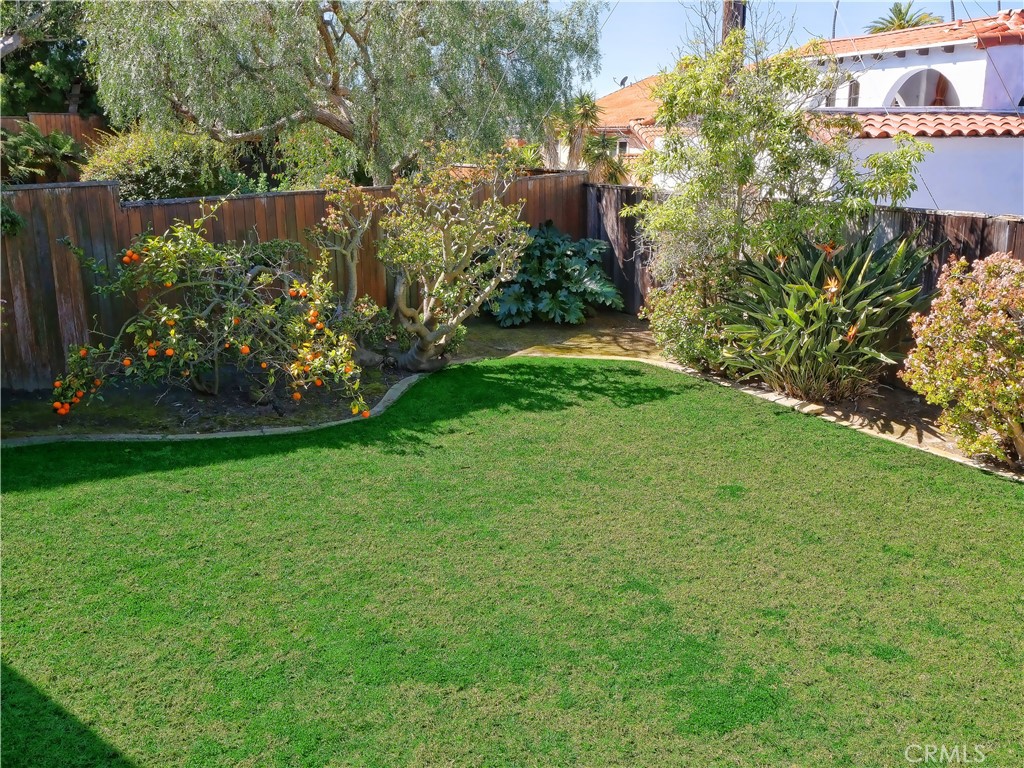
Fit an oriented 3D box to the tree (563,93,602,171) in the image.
[{"bbox_3d":[1.329,-3.801,17.839,0.750,3.200,0.750,1,16,4],"label":"tree"}]

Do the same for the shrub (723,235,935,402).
[{"bbox_3d":[3.240,-0.717,9.878,1.950,1.600,1.650,5,17,18],"label":"shrub"}]

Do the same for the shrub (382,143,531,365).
[{"bbox_3d":[-0.637,-1.370,10.681,1.550,2.420,1.500,-1,16,-3],"label":"shrub"}]

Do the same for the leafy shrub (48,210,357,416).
[{"bbox_3d":[-3.035,-0.768,9.656,2.850,1.820,2.100,-5,17,-17],"label":"leafy shrub"}]

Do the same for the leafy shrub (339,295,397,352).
[{"bbox_3d":[-1.775,-0.780,11.627,0.660,0.730,0.600,-2,16,-9],"label":"leafy shrub"}]

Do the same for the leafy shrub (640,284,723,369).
[{"bbox_3d":[2.076,-0.826,11.458,1.000,0.950,0.950,3,16,10],"label":"leafy shrub"}]

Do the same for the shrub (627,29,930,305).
[{"bbox_3d":[2.910,-2.002,10.657,3.000,3.550,2.400,4,16,14],"label":"shrub"}]

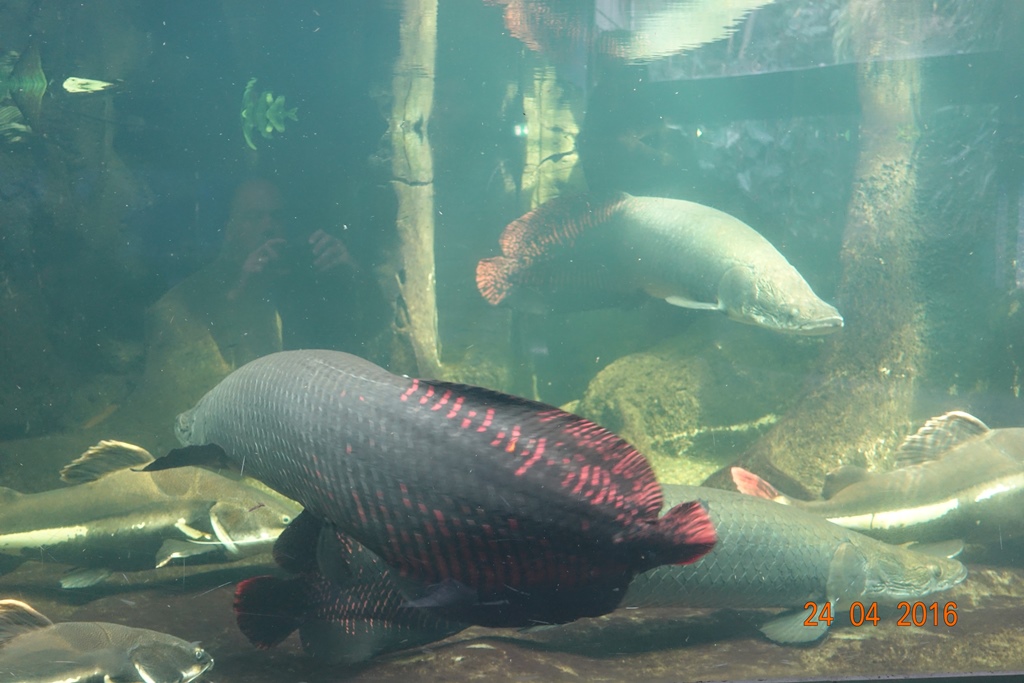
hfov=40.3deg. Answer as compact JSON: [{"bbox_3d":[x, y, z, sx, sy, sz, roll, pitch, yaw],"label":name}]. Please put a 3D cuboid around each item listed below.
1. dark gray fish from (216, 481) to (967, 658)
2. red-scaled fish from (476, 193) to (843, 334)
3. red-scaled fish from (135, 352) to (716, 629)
[{"bbox_3d":[0.185,0.460,2.880,1.480,0.310,0.280,-2,4,-8],"label":"dark gray fish"},{"bbox_3d":[0.345,-0.200,3.550,1.170,0.300,0.280,10,9,39],"label":"red-scaled fish"},{"bbox_3d":[-0.205,0.265,2.750,1.360,0.360,0.320,6,6,38],"label":"red-scaled fish"}]

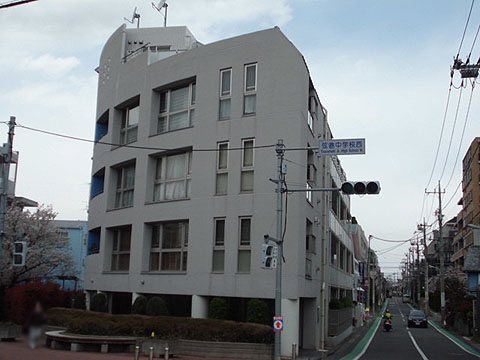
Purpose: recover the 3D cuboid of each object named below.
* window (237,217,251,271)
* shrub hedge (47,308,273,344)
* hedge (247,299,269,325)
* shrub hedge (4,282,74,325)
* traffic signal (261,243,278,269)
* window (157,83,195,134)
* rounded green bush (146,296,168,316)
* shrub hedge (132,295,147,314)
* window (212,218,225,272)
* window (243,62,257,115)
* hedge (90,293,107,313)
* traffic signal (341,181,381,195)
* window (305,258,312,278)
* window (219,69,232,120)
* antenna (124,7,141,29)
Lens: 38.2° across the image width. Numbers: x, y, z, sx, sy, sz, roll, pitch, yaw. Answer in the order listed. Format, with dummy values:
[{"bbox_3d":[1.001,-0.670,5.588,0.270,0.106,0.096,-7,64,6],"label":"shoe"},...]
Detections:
[{"bbox_3d":[0.221,2.473,26.684,0.585,2.163,0.160,-4,-11,33],"label":"window"},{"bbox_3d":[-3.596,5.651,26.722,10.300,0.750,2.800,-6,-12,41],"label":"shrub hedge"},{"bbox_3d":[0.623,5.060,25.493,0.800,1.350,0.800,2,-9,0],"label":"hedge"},{"bbox_3d":[-9.399,5.836,32.500,3.200,2.100,2.000,2,-9,0],"label":"shrub hedge"},{"bbox_3d":[0.958,2.481,22.601,0.340,0.800,0.500,-5,-12,36],"label":"traffic signal"},{"bbox_3d":[-2.835,-3.147,30.526,0.250,2.109,2.971,10,-12,-42],"label":"window"},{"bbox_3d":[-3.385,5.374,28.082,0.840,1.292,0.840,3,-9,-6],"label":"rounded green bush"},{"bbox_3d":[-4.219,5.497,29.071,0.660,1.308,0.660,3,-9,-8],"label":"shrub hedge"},{"bbox_3d":[-0.788,2.513,26.698,0.524,2.112,0.120,-4,-11,34],"label":"window"},{"bbox_3d":[0.393,-3.546,27.083,0.580,2.124,0.120,-4,-11,34],"label":"window"},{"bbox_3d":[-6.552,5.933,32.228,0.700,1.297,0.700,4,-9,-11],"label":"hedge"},{"bbox_3d":[3.987,0.254,22.880,1.250,0.450,0.420,-1,-10,17],"label":"traffic signal"},{"bbox_3d":[2.722,3.531,27.442,0.120,0.786,2.151,0,-9,12],"label":"window"},{"bbox_3d":[-0.584,-3.409,27.668,0.568,2.140,0.120,-4,-11,34],"label":"window"},{"bbox_3d":[-5.582,-8.464,36.069,0.620,1.050,0.720,4,-10,-14],"label":"antenna"}]

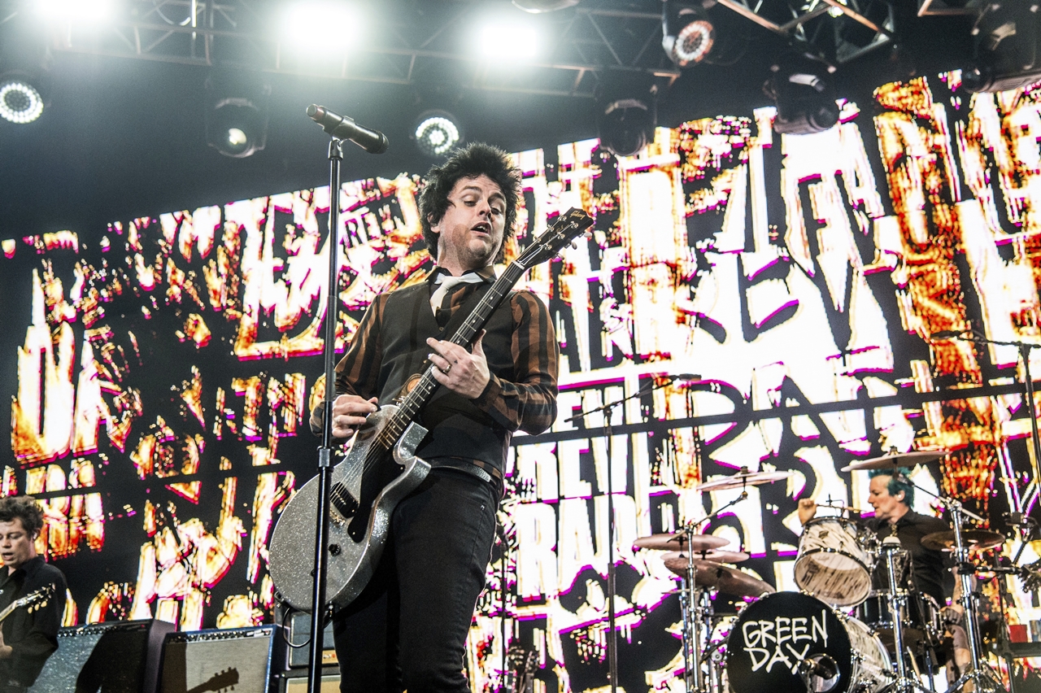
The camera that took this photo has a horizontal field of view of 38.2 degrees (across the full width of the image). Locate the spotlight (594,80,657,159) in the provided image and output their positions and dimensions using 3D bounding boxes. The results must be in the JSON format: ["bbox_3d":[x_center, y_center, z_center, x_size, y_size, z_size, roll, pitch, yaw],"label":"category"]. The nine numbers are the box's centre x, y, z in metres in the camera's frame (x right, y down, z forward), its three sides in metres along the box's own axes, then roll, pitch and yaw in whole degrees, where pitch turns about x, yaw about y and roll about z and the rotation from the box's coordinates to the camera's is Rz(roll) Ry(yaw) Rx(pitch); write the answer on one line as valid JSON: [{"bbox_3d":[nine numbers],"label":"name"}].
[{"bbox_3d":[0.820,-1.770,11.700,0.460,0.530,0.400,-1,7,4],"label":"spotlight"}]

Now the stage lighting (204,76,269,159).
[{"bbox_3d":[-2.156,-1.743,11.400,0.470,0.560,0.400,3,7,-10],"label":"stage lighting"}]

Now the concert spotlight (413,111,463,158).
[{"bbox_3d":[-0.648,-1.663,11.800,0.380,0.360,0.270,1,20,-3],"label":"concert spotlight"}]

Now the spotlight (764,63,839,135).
[{"bbox_3d":[2.131,-1.879,11.400,0.430,0.470,0.400,16,-4,-40],"label":"spotlight"}]

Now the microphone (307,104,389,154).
[{"bbox_3d":[-0.328,-0.413,2.850,0.048,0.048,0.240,-9,-10,26],"label":"microphone"}]

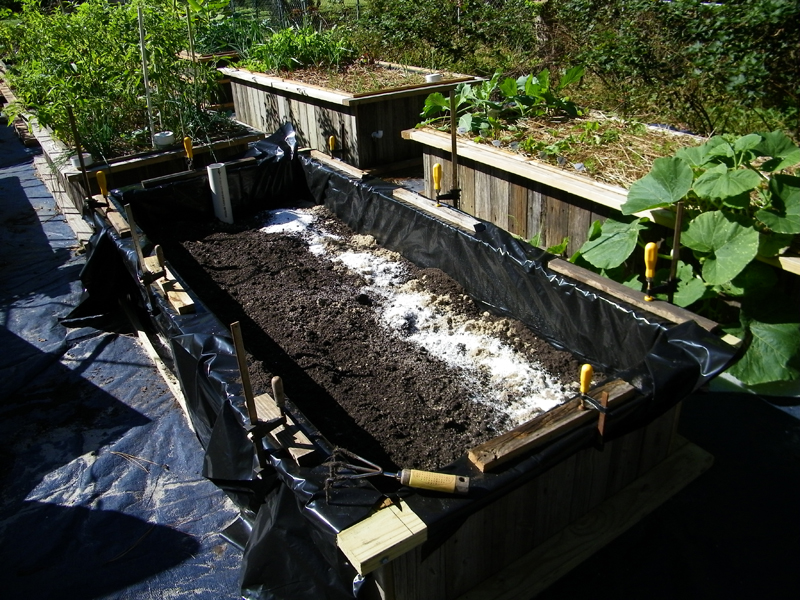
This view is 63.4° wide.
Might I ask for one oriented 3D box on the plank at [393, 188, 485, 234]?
[{"bbox_3d":[0.171,-0.441,3.131,0.059,0.029,0.677,-20,32,-28],"label":"plank"}]

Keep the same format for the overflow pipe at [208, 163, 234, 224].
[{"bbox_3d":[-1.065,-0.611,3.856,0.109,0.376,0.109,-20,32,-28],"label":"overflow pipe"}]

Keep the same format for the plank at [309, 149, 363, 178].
[{"bbox_3d":[-0.372,-0.821,3.922,0.056,0.029,0.704,-20,32,-28],"label":"plank"}]

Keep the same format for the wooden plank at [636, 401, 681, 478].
[{"bbox_3d":[0.795,0.364,1.987,0.153,0.371,0.019,-20,32,-28],"label":"wooden plank"}]

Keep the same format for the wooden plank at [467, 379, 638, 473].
[{"bbox_3d":[0.400,0.316,1.651,0.512,0.034,0.054,-19,31,-26],"label":"wooden plank"}]

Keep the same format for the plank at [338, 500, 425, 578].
[{"bbox_3d":[-0.034,0.497,1.359,0.163,0.036,0.092,-20,32,-28],"label":"plank"}]

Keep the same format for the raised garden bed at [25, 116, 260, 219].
[{"bbox_3d":[-2.226,-1.243,5.388,1.337,0.478,2.720,-20,32,-28],"label":"raised garden bed"}]

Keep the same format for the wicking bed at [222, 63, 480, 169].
[{"bbox_3d":[-0.629,-1.917,6.346,1.307,0.603,2.835,-20,32,-28],"label":"wicking bed"}]

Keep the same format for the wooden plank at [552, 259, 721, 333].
[{"bbox_3d":[0.781,-0.019,2.252,0.057,0.030,0.677,-20,32,-28],"label":"wooden plank"}]

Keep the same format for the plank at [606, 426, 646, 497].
[{"bbox_3d":[0.671,0.410,1.917,0.146,0.373,0.019,-20,32,-28],"label":"plank"}]

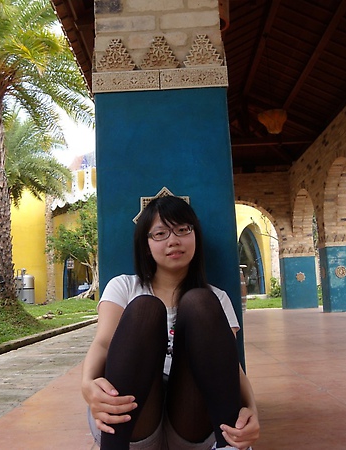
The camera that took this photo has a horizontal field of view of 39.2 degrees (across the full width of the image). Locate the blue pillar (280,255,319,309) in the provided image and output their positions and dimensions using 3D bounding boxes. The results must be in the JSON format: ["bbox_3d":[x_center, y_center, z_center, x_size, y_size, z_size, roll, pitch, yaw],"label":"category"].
[{"bbox_3d":[3.016,1.389,11.639,0.729,1.200,0.456,-2,-8,0],"label":"blue pillar"}]

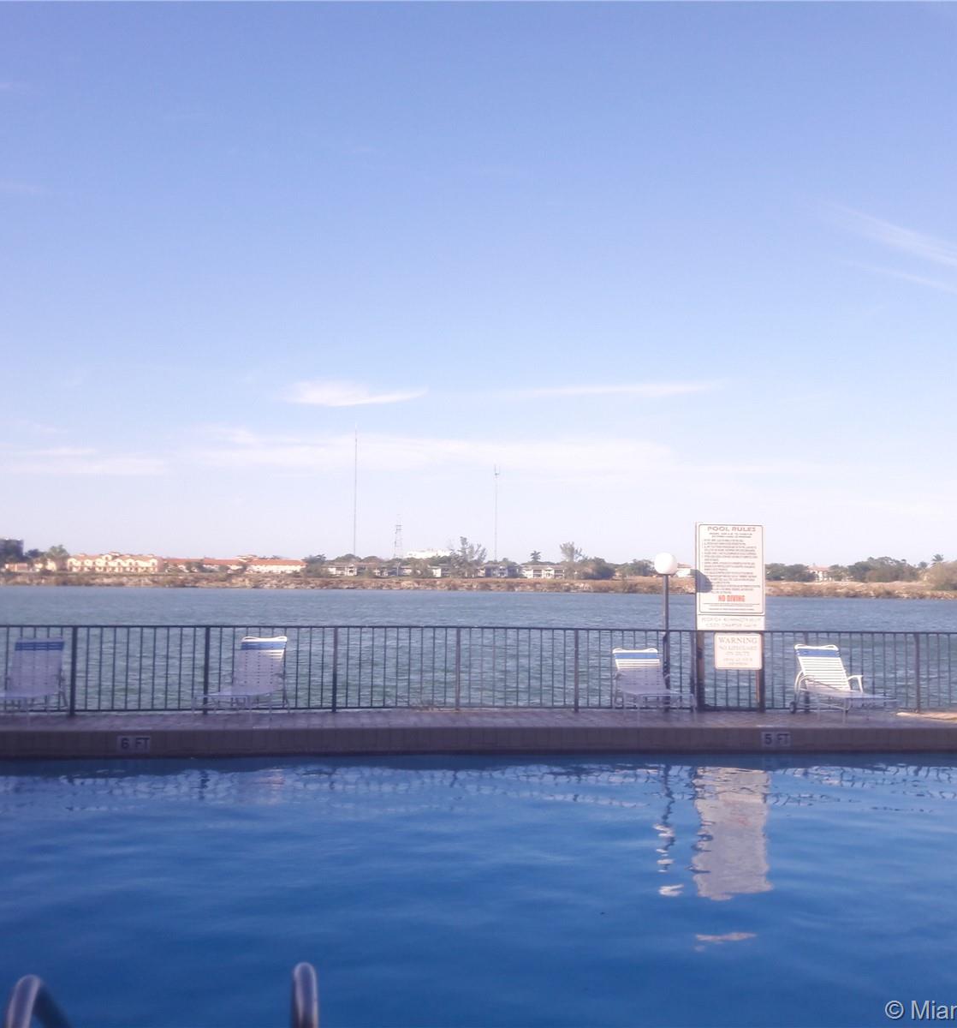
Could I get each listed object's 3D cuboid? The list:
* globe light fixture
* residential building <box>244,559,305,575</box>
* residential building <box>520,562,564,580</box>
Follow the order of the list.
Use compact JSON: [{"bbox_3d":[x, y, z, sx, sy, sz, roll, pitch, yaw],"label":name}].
[{"bbox_3d":[2.332,1.466,13.800,0.285,1.980,0.285,1,-3,0],"label":"globe light fixture"},{"bbox_3d":[-107.982,28.377,590.000,33.000,9.000,13.000,1,-4,-12],"label":"residential building"},{"bbox_3d":[32.770,30.137,580.000,22.000,7.800,12.000,1,-4,-10],"label":"residential building"}]

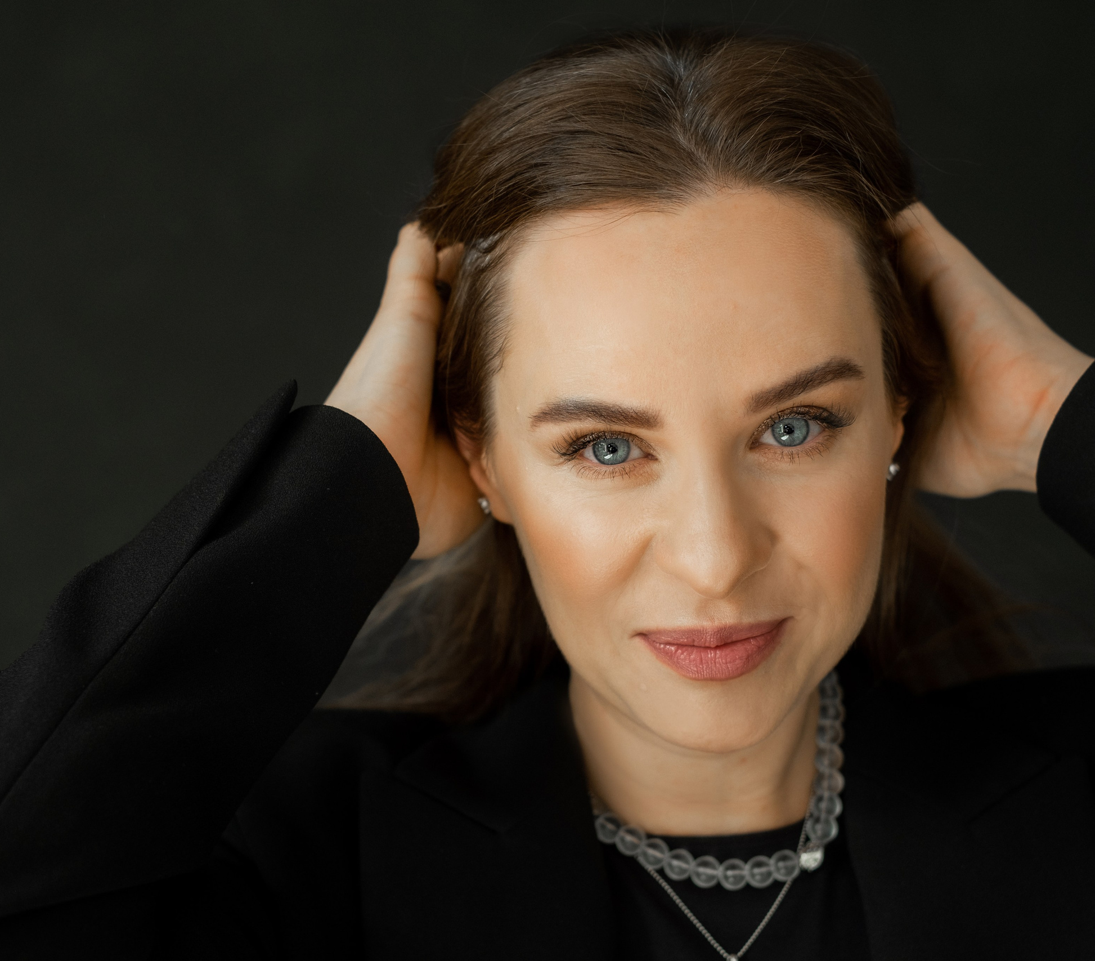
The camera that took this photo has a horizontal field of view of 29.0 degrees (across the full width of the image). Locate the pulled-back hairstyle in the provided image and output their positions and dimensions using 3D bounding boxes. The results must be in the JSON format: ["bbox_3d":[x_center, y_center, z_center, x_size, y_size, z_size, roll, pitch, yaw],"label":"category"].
[{"bbox_3d":[0.053,-0.036,0.820,0.275,0.275,0.200,-3,7,0],"label":"pulled-back hairstyle"}]

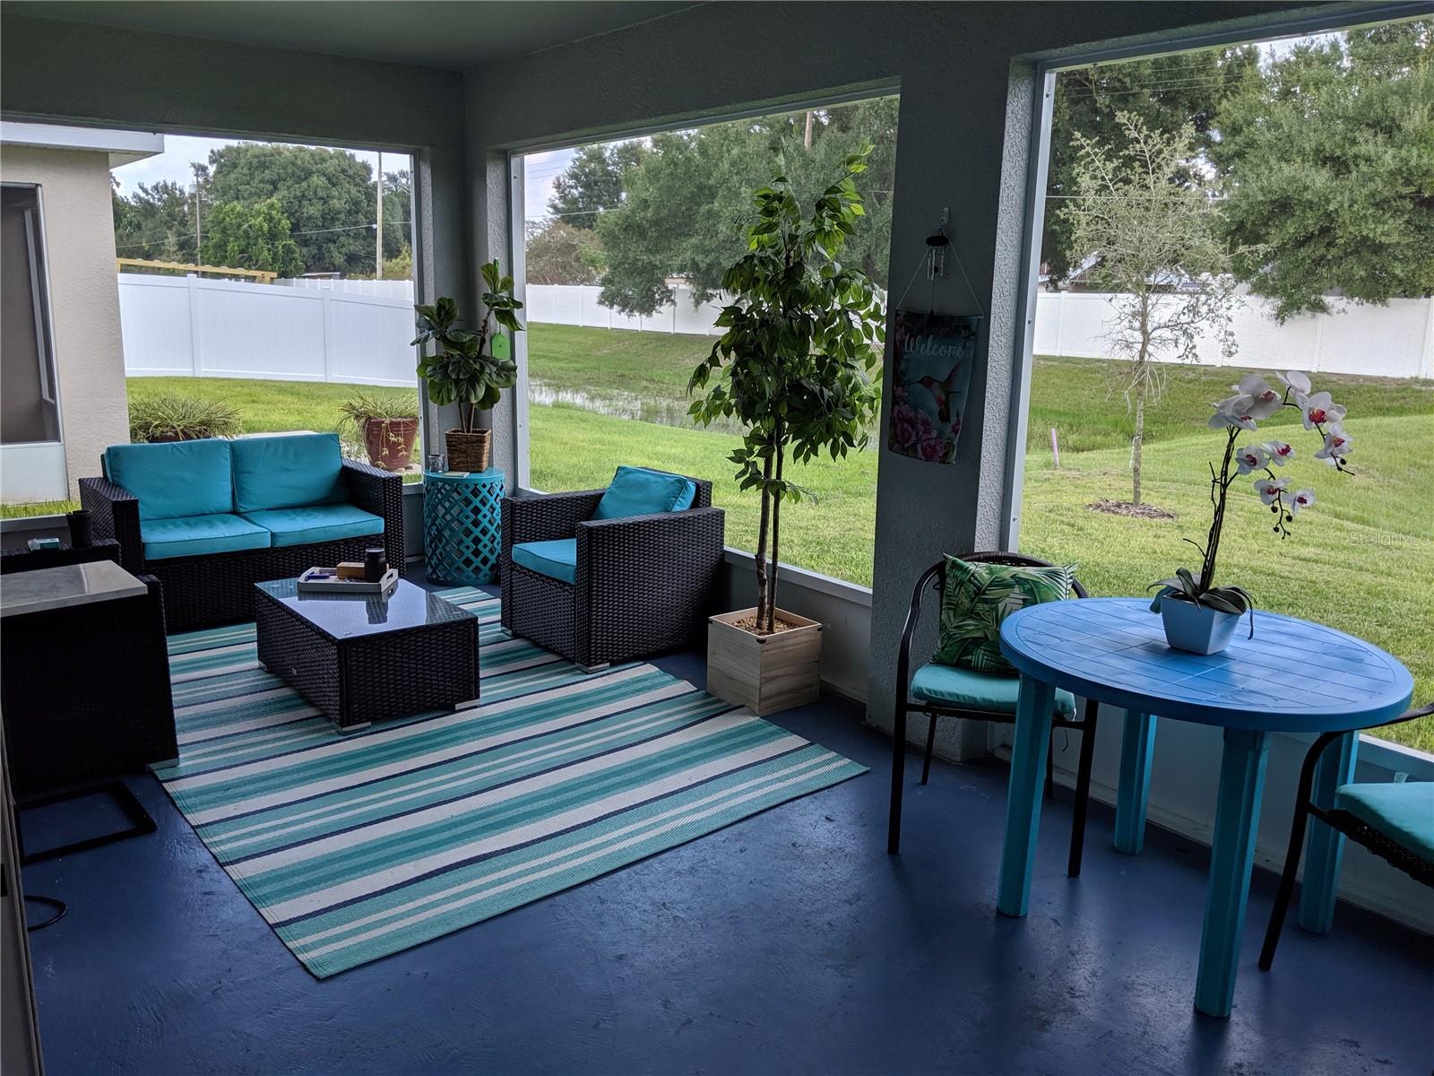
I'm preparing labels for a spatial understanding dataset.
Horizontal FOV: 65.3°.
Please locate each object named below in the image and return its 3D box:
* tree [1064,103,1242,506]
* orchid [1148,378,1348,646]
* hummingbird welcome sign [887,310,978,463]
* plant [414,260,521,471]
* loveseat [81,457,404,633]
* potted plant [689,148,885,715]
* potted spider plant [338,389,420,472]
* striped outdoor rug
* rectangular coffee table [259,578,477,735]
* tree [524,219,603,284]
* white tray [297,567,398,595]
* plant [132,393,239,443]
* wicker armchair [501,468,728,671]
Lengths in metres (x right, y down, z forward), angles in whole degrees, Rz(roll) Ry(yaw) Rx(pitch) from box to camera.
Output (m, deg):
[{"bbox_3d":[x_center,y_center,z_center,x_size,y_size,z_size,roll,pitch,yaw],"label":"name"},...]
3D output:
[{"bbox_3d":[3.541,-1.805,9.124,1.420,3.130,1.400,6,14,20],"label":"tree"},{"bbox_3d":[1.217,-0.055,2.567,0.450,0.650,0.270,7,14,25],"label":"orchid"},{"bbox_3d":[0.678,-0.483,3.555,0.050,0.462,0.337,-8,16,-36],"label":"hummingbird welcome sign"},{"bbox_3d":[-1.306,-0.901,5.859,0.560,1.080,0.500,-2,13,-12],"label":"plant"},{"bbox_3d":[-2.220,-0.067,5.290,1.231,0.749,0.714,-9,16,-39],"label":"loveseat"},{"bbox_3d":[0.239,-0.349,4.018,0.623,1.960,0.623,-9,16,-39],"label":"potted plant"},{"bbox_3d":[-2.833,-0.917,9.585,0.780,0.680,0.750,-3,13,-16],"label":"potted spider plant"},{"bbox_3d":[-1.070,0.610,4.057,1.819,0.014,2.744,-9,16,-39],"label":"striped outdoor rug"},{"bbox_3d":[-1.355,0.403,4.298,0.515,0.340,0.870,-9,16,-38],"label":"rectangular coffee table"},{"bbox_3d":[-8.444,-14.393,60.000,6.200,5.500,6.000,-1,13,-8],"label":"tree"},{"bbox_3d":[-1.455,0.159,4.424,0.327,0.055,0.221,1,13,-1],"label":"white tray"},{"bbox_3d":[-4.144,-0.746,8.662,0.824,0.744,0.824,-9,16,-39],"label":"plant"},{"bbox_3d":[-0.459,0.104,4.881,0.685,0.700,0.675,-9,17,-39],"label":"wicker armchair"}]

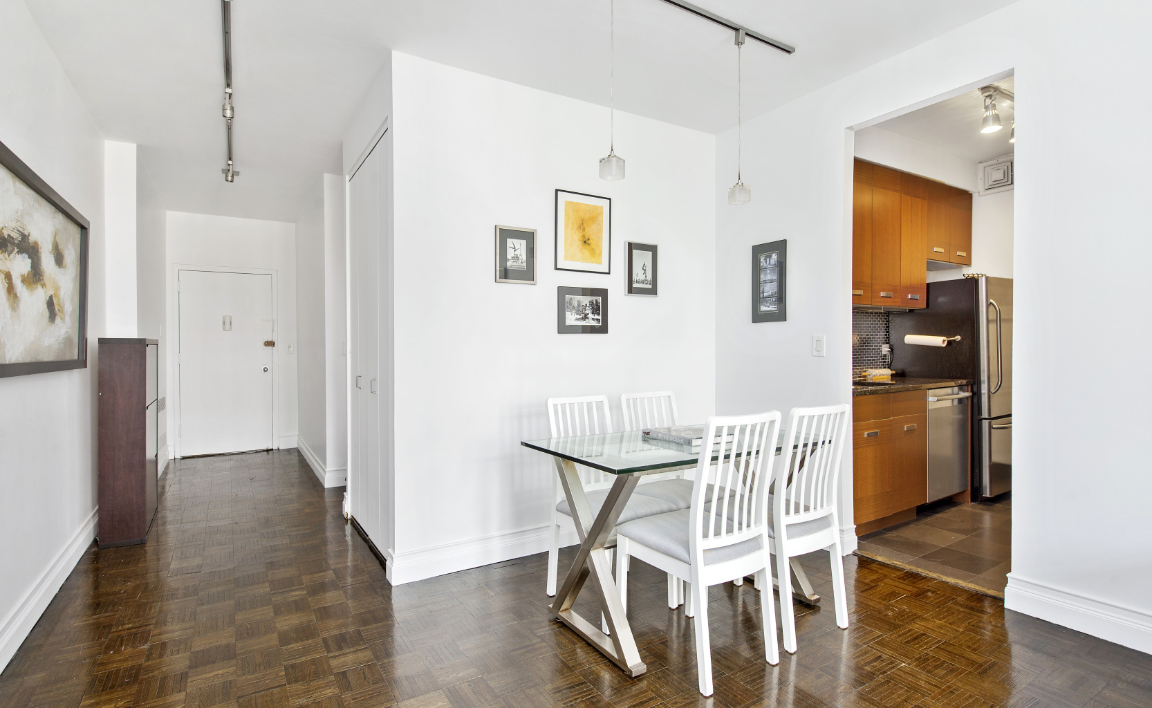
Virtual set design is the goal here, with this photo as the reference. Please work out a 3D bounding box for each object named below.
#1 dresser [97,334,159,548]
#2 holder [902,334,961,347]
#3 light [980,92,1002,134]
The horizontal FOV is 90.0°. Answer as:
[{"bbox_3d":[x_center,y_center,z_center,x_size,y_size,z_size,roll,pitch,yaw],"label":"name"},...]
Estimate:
[{"bbox_3d":[-2.961,0.526,3.836,0.244,1.247,0.899,0,0,-32],"label":"dresser"},{"bbox_3d":[2.743,-0.107,4.434,0.146,0.088,0.363,0,0,-32],"label":"holder"},{"bbox_3d":[2.454,-1.428,3.402,0.132,0.241,0.132,0,0,-32],"label":"light"}]

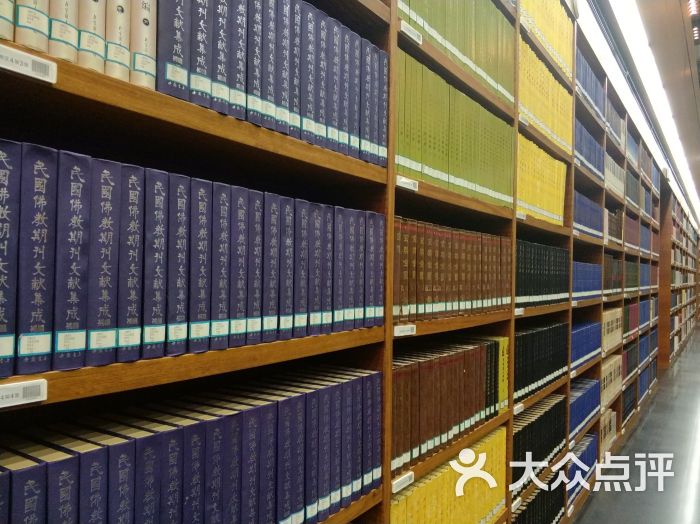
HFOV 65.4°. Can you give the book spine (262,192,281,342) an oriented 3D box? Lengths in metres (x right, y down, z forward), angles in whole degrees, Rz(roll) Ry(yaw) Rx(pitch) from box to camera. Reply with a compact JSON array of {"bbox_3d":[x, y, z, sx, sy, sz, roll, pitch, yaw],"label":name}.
[{"bbox_3d":[-0.220,0.011,1.047,0.192,0.271,0.043,-1,-2,34],"label":"book spine"}]

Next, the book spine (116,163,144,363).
[{"bbox_3d":[-0.381,0.004,0.811,0.192,0.271,0.039,-1,-2,34],"label":"book spine"}]

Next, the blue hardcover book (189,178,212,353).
[{"bbox_3d":[-0.312,0.007,0.911,0.192,0.271,0.044,-1,-2,34],"label":"blue hardcover book"}]

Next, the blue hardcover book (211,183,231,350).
[{"bbox_3d":[-0.288,0.008,0.947,0.192,0.271,0.041,-1,-2,34],"label":"blue hardcover book"}]

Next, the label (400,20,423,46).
[{"bbox_3d":[0.162,-0.599,1.429,0.008,0.028,0.116,-1,-2,34],"label":"label"}]

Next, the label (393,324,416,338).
[{"bbox_3d":[0.142,0.175,1.389,0.008,0.024,0.117,-1,-2,34],"label":"label"}]

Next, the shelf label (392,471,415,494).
[{"bbox_3d":[0.135,0.555,1.374,0.008,0.024,0.114,-1,-2,34],"label":"shelf label"}]

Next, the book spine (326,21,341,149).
[{"bbox_3d":[-0.111,-0.367,1.192,0.192,0.277,0.045,-1,-2,34],"label":"book spine"}]

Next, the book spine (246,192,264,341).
[{"bbox_3d":[-0.243,0.010,1.013,0.192,0.271,0.039,-1,-2,34],"label":"book spine"}]

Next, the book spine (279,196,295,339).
[{"bbox_3d":[-0.197,0.013,1.082,0.192,0.271,0.042,-1,-2,34],"label":"book spine"}]

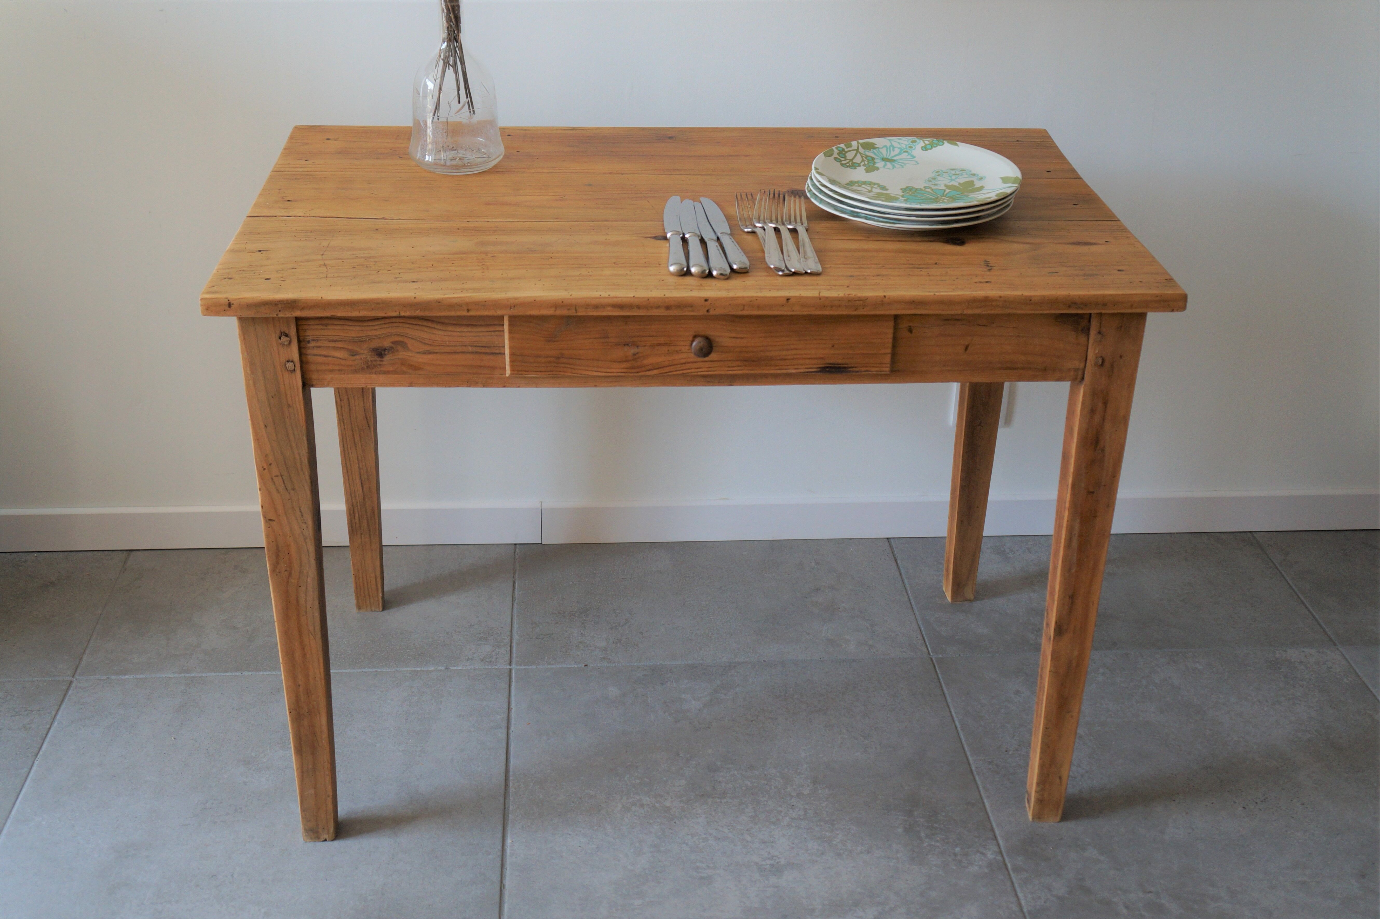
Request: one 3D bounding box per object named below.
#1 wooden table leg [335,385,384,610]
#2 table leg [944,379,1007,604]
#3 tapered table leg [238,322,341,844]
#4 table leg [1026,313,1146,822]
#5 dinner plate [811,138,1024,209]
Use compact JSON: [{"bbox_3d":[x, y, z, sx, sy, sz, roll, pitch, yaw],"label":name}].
[{"bbox_3d":[-0.464,-0.084,2.085,0.061,0.709,0.057,-1,30,-4],"label":"wooden table leg"},{"bbox_3d":[0.415,-0.093,2.140,0.061,0.709,0.057,-1,30,-4],"label":"table leg"},{"bbox_3d":[-0.436,0.144,1.682,0.061,0.709,0.057,-1,30,-4],"label":"tapered table leg"},{"bbox_3d":[0.443,0.135,1.736,0.061,0.709,0.057,-1,30,-4],"label":"table leg"},{"bbox_3d":[0.260,-0.321,1.713,0.235,0.021,0.235,1,29,-1],"label":"dinner plate"}]

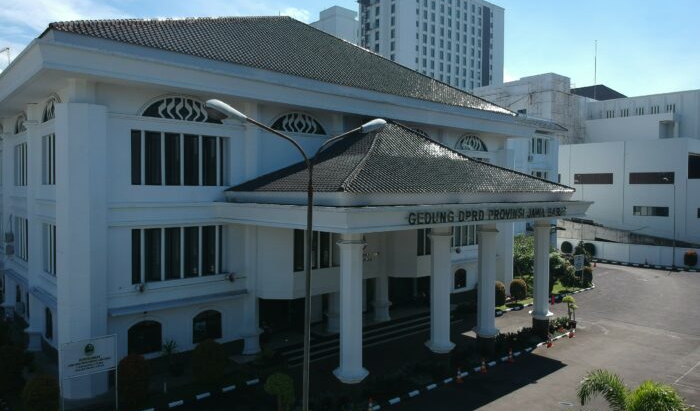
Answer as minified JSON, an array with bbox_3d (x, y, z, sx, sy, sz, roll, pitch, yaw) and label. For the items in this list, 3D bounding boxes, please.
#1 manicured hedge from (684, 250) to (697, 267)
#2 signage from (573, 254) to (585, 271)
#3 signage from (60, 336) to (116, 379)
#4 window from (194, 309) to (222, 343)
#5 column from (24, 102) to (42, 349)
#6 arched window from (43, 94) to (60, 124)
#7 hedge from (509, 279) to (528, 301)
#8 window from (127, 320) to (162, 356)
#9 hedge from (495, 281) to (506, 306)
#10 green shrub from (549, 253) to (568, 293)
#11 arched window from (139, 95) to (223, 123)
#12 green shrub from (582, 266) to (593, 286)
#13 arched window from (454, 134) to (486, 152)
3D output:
[{"bbox_3d":[38.401,5.969,56.926,1.450,2.050,1.450,-1,2,-42],"label":"manicured hedge"},{"bbox_3d":[21.392,5.352,47.032,1.900,1.400,0.100,-1,2,-42],"label":"signage"},{"bbox_3d":[-9.972,5.940,19.530,1.880,1.400,0.100,-1,2,-42],"label":"signage"},{"bbox_3d":[-6.952,5.849,24.582,1.485,1.514,0.244,-1,2,-42],"label":"window"},{"bbox_3d":[-17.161,1.214,27.414,0.800,13.300,1.000,-1,2,-42],"label":"column"},{"bbox_3d":[-13.897,-4.593,23.659,0.293,1.221,4.201,-1,2,-42],"label":"arched window"},{"bbox_3d":[13.209,6.637,39.584,1.350,1.750,1.350,-1,2,-42],"label":"hedge"},{"bbox_3d":[-9.154,5.900,22.589,1.466,1.514,0.244,-1,2,-42],"label":"window"},{"bbox_3d":[11.022,6.453,37.688,1.290,1.710,1.290,-1,2,-42],"label":"hedge"},{"bbox_3d":[18.186,5.793,44.023,2.000,3.500,2.000,-1,2,-42],"label":"green shrub"},{"bbox_3d":[-7.559,-4.430,23.193,4.000,1.150,0.300,-1,2,-42],"label":"arched window"},{"bbox_3d":[22.606,6.702,47.978,1.050,1.720,1.050,-1,2,-42],"label":"green shrub"},{"bbox_3d":[9.188,-4.803,38.259,4.000,1.150,0.300,-1,2,-42],"label":"arched window"}]

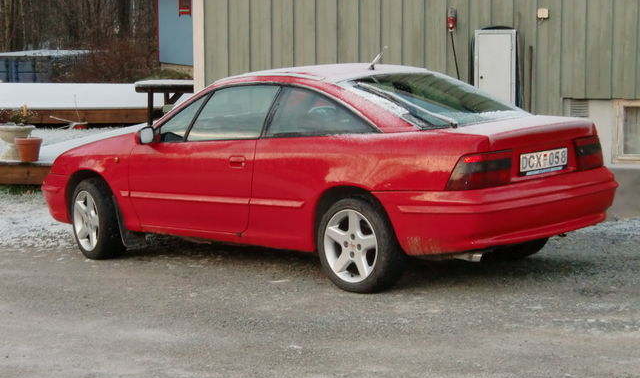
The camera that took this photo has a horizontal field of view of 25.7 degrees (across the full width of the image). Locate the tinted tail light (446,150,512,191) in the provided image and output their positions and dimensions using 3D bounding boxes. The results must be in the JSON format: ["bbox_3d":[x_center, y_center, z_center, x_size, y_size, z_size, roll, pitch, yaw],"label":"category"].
[{"bbox_3d":[0.911,-0.113,7.996,0.155,0.195,0.445,3,8,43],"label":"tinted tail light"}]

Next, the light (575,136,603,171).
[{"bbox_3d":[1.685,-0.223,8.806,0.155,0.195,0.445,3,8,43],"label":"light"}]

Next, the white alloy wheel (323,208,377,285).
[{"bbox_3d":[0.245,0.336,8.485,0.440,0.440,0.180,3,8,43],"label":"white alloy wheel"}]

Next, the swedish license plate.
[{"bbox_3d":[1.338,-0.169,8.363,0.015,0.113,0.487,2,7,44],"label":"swedish license plate"}]

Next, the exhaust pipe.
[{"bbox_3d":[0.861,0.390,8.061,0.200,0.055,0.058,3,8,43],"label":"exhaust pipe"}]

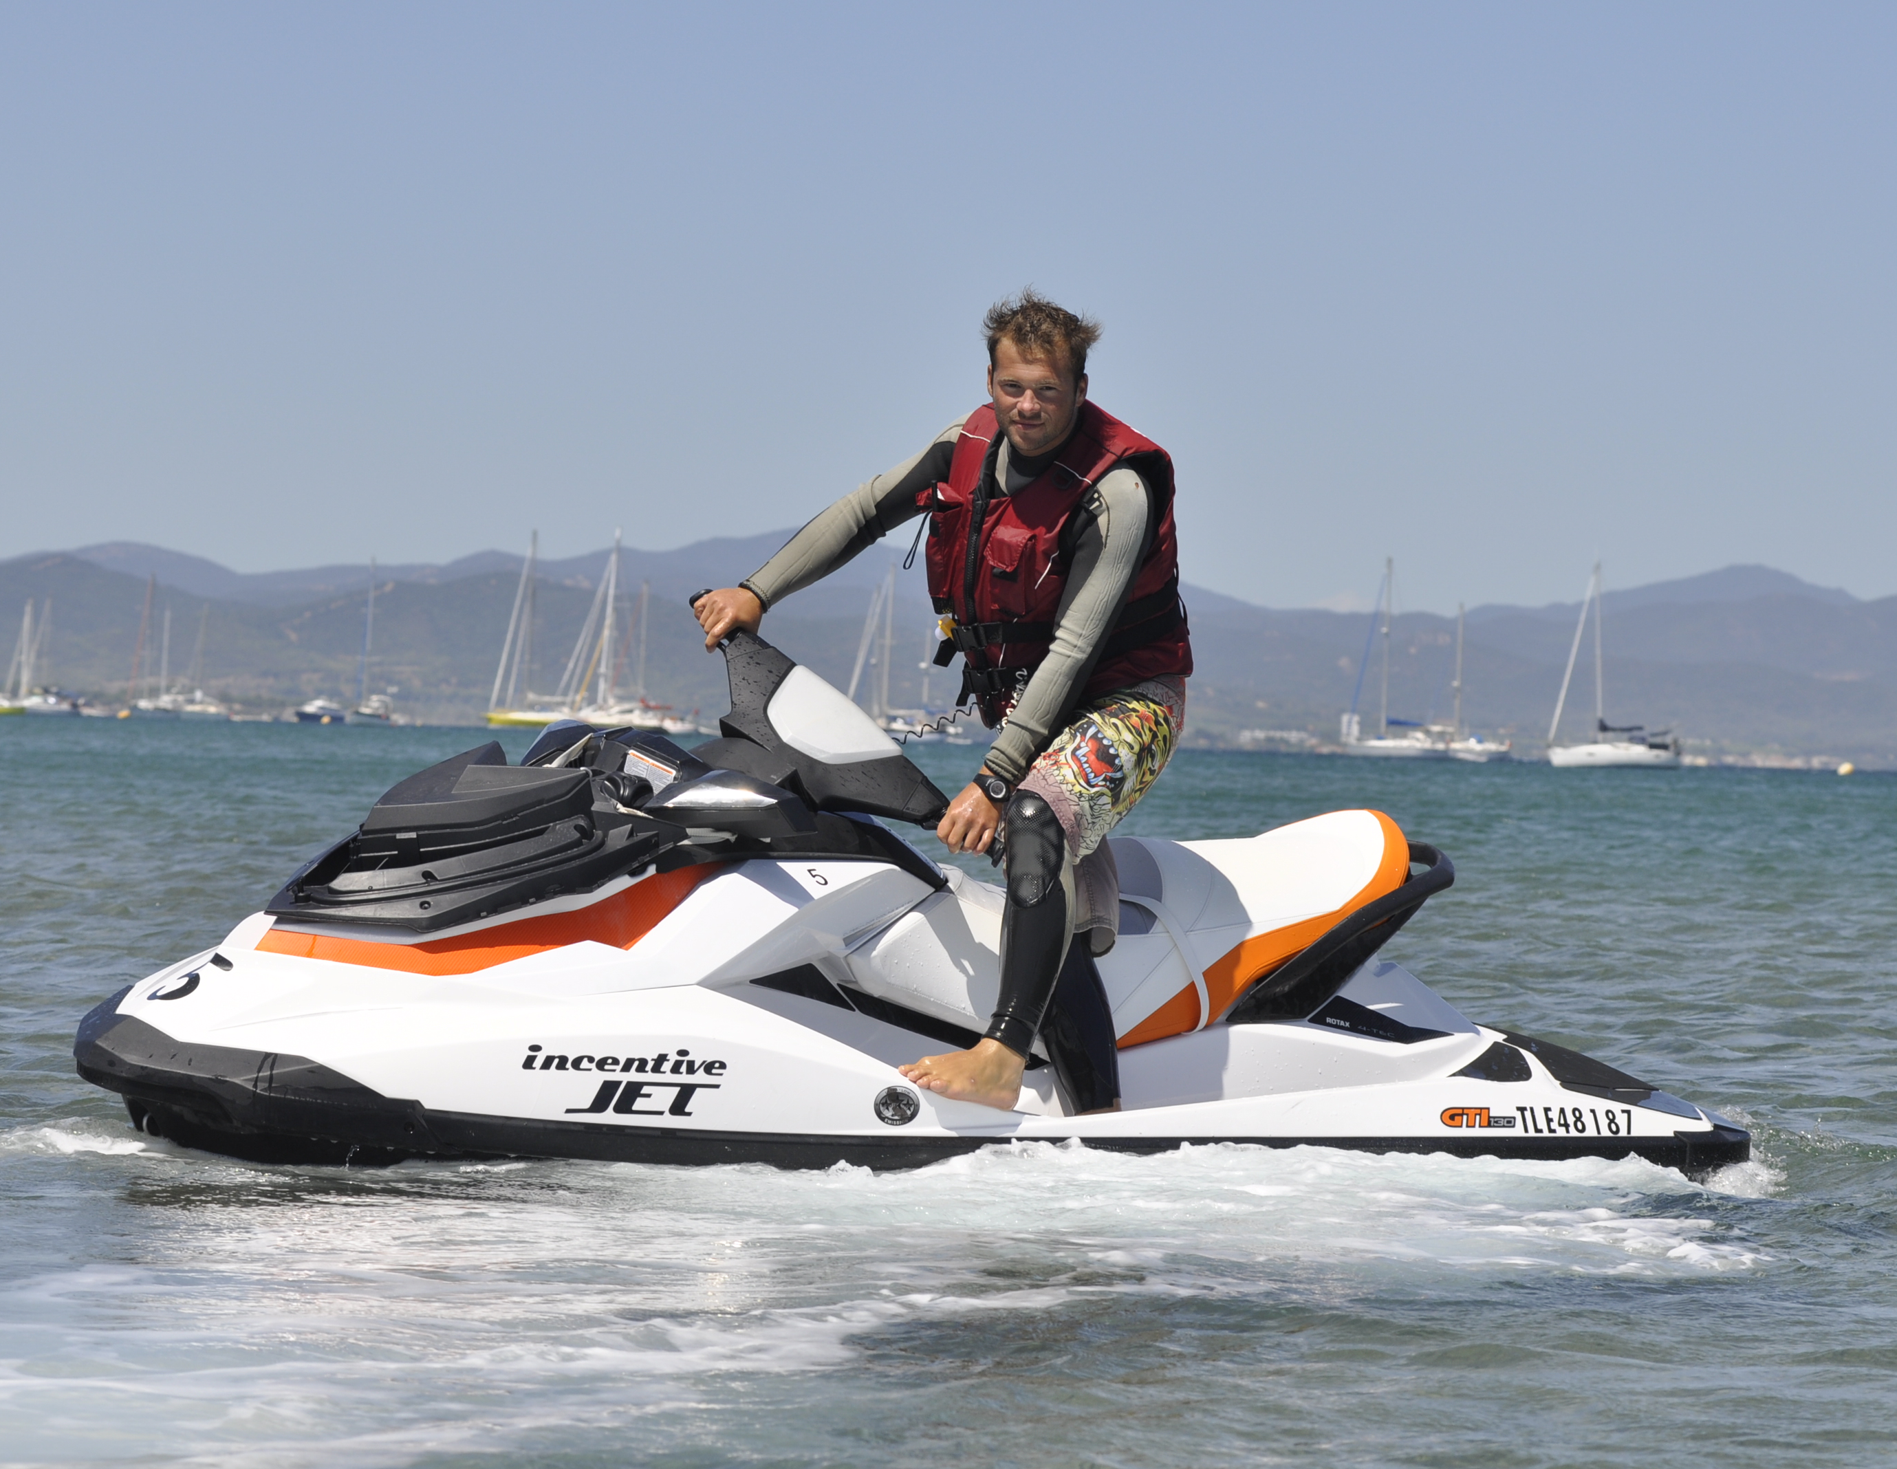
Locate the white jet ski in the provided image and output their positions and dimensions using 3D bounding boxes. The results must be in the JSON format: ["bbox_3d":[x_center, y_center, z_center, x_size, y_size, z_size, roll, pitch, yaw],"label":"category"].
[{"bbox_3d":[-0.110,0.370,13.350,3.300,1.150,1.220,2,6,-34],"label":"white jet ski"}]

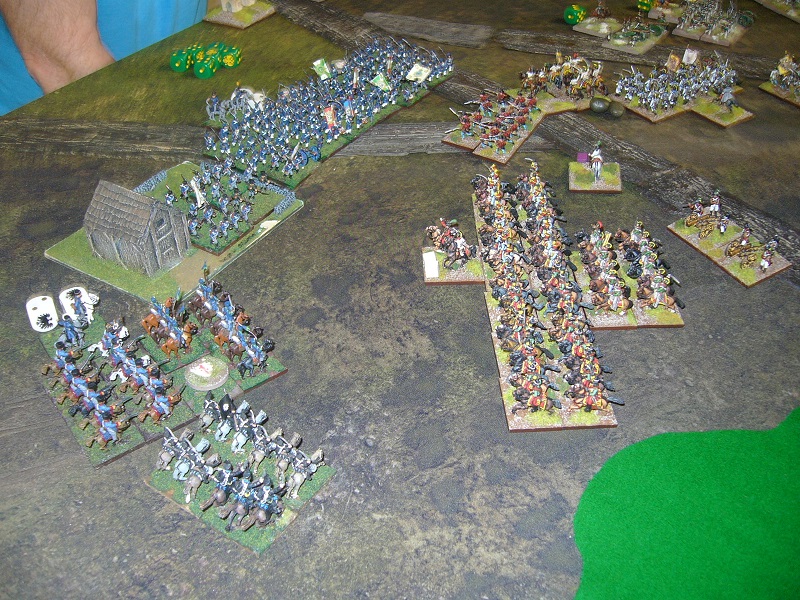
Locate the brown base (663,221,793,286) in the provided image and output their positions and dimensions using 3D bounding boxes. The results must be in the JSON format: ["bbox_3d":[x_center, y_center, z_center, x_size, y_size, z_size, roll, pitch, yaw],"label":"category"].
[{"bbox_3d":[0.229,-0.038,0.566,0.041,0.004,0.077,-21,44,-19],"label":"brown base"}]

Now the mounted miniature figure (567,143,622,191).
[{"bbox_3d":[0.153,-0.107,0.630,0.040,0.031,0.040,4,42,8],"label":"mounted miniature figure"}]

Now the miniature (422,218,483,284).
[{"bbox_3d":[0.036,-0.036,0.553,0.040,0.036,0.039,-2,41,1],"label":"miniature"}]

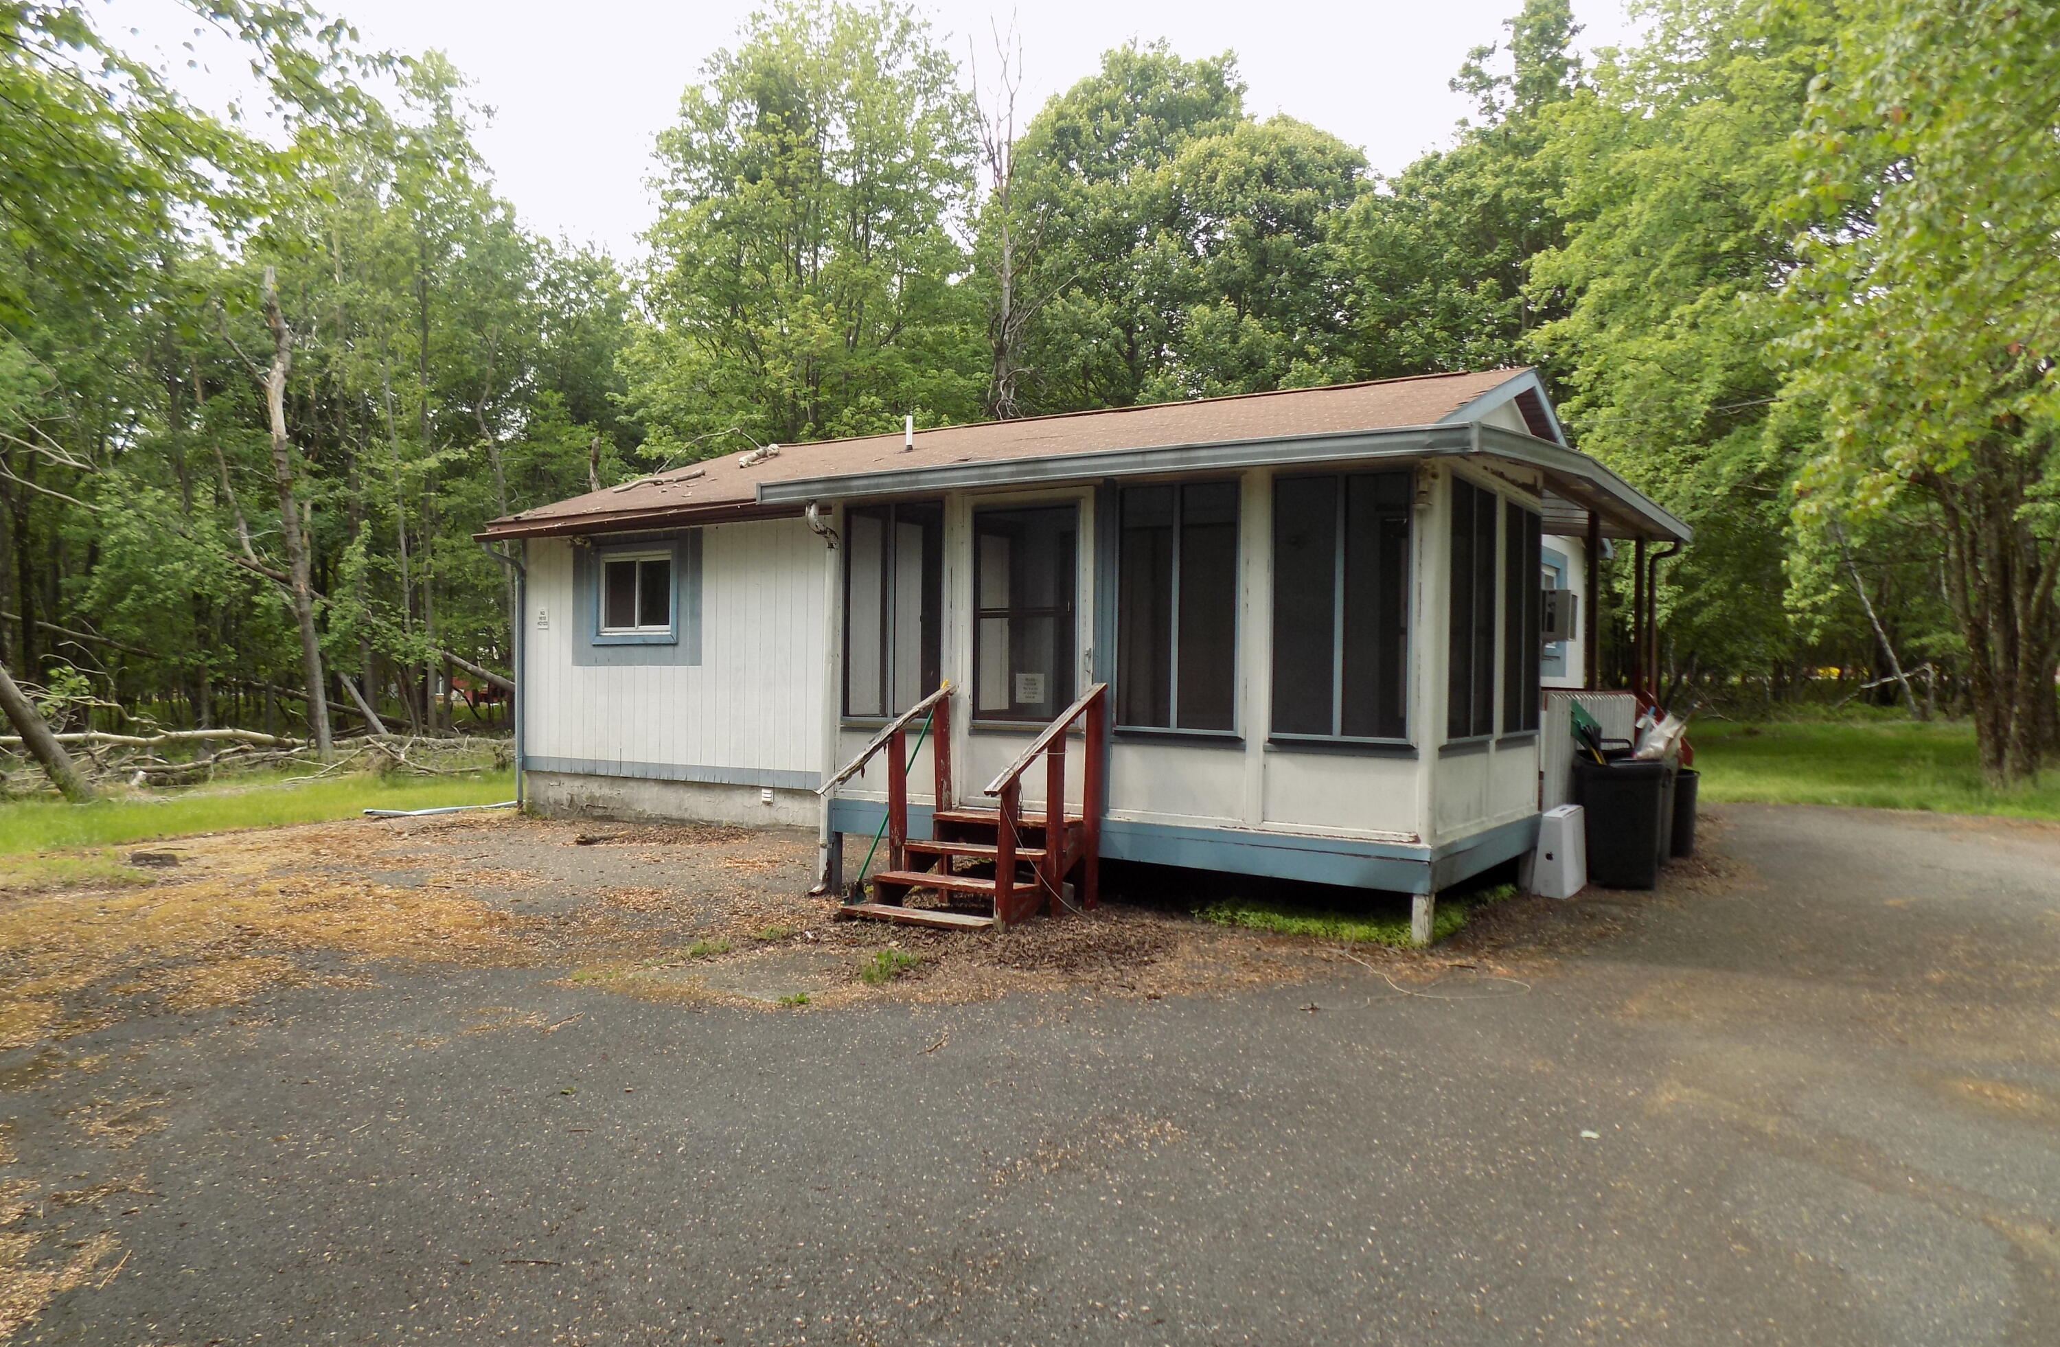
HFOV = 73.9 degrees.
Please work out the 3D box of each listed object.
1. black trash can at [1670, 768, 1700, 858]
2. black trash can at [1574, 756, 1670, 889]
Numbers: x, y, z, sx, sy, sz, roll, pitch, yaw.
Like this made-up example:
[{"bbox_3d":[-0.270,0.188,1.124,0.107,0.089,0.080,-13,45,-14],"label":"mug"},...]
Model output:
[{"bbox_3d":[5.414,1.180,11.576,0.500,0.710,0.500,1,0,25],"label":"black trash can"},{"bbox_3d":[4.279,1.056,9.954,0.540,0.940,0.600,1,0,7],"label":"black trash can"}]

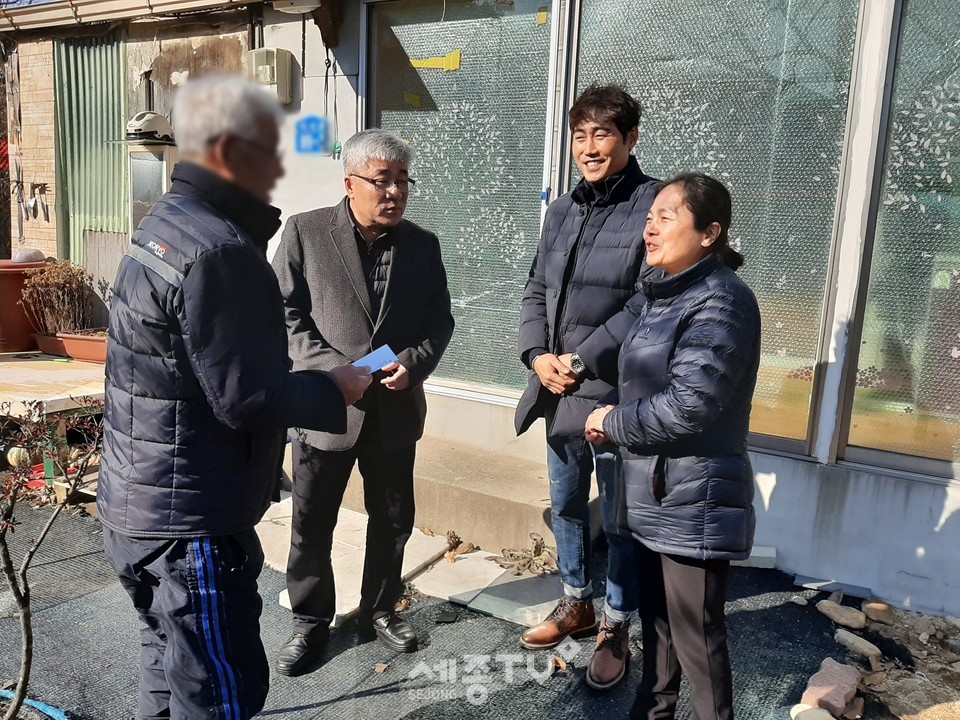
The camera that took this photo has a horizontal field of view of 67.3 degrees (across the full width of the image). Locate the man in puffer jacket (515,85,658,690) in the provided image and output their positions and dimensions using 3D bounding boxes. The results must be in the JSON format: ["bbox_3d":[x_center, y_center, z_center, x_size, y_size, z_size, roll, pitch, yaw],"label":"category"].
[{"bbox_3d":[0.356,0.103,2.190,0.515,1.772,0.416,11,13,38],"label":"man in puffer jacket"}]

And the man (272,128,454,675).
[{"bbox_3d":[-0.350,0.147,2.185,0.525,1.614,0.406,0,11,-17],"label":"man"}]

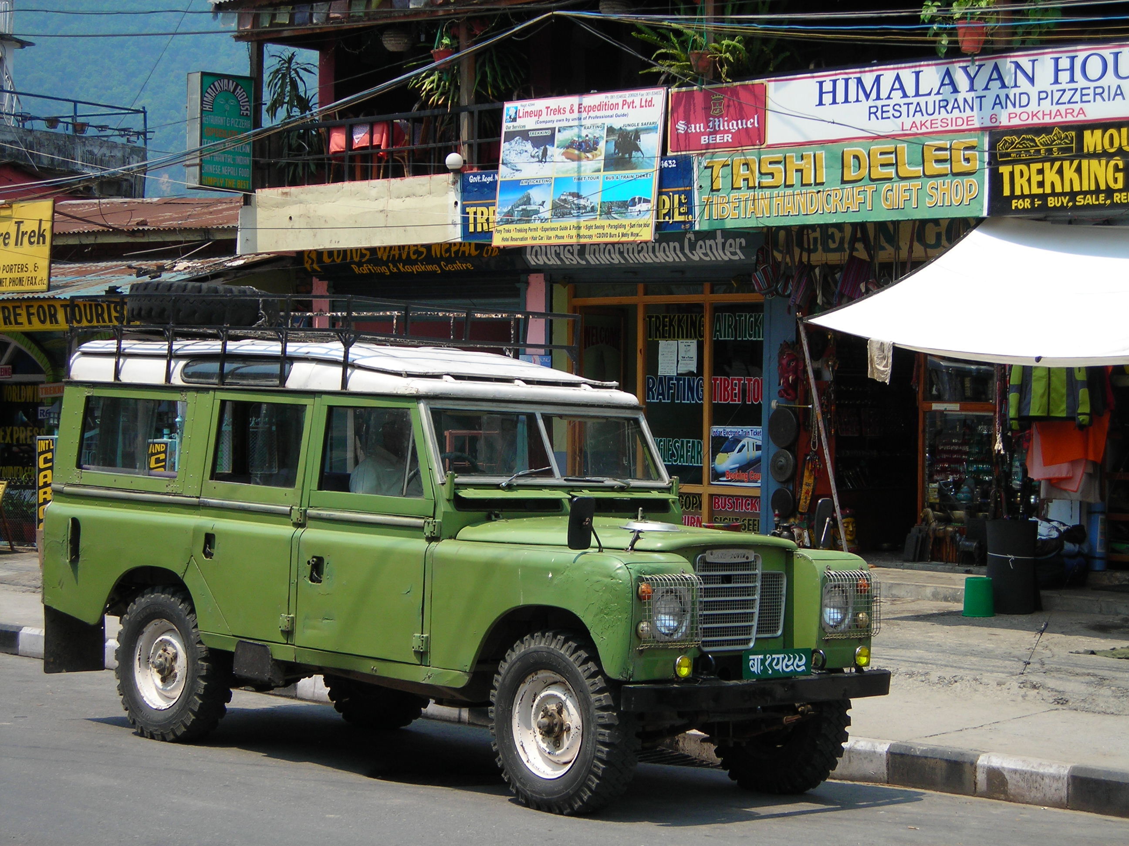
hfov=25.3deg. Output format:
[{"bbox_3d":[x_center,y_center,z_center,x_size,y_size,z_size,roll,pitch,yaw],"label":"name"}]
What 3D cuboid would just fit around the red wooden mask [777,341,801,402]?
[{"bbox_3d":[1.855,-0.427,20.593,0.140,0.500,0.230,0,1,-44],"label":"red wooden mask"}]

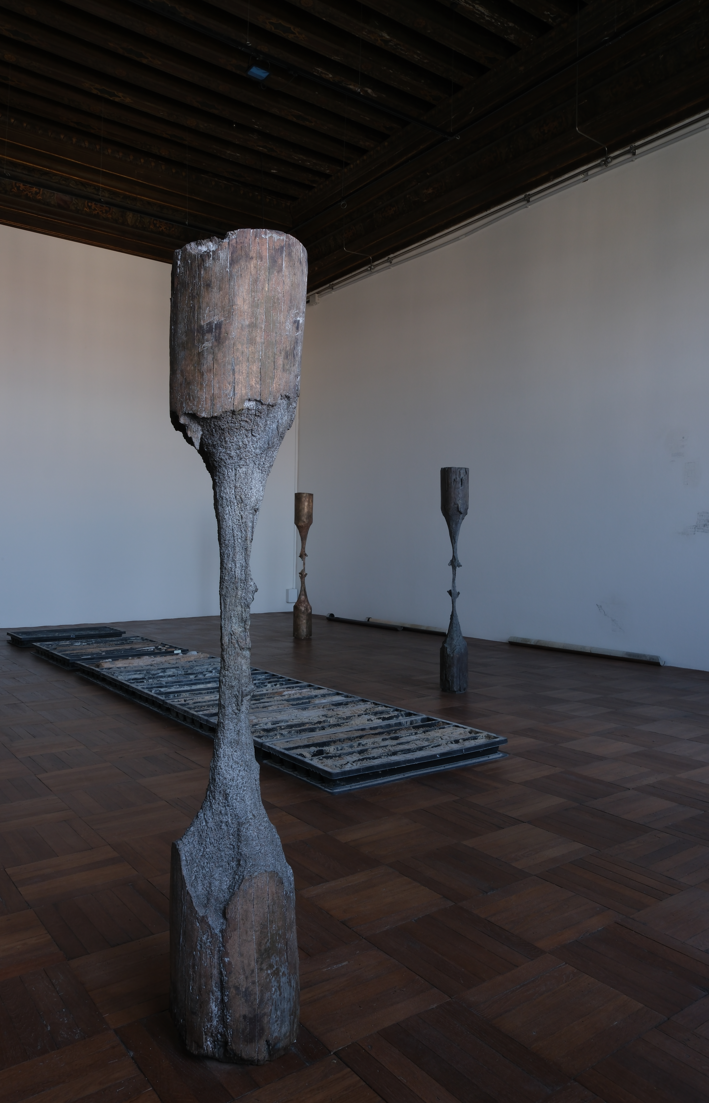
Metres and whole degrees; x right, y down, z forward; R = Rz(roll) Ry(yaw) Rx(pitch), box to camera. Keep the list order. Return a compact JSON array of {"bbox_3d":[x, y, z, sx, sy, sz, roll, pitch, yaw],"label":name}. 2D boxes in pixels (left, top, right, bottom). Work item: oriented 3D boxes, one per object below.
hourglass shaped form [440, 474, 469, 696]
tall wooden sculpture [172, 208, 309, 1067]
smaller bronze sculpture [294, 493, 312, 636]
[{"bbox_3d":[0.746,0.210,5.480,0.212,1.640,0.212,0,1,8],"label":"hourglass shaped form"},{"bbox_3d":[-0.263,0.195,1.645,0.310,1.725,0.300,0,1,-9],"label":"tall wooden sculpture"},{"bbox_3d":[-0.593,0.155,8.600,0.220,1.670,0.220,0,1,-4],"label":"smaller bronze sculpture"}]

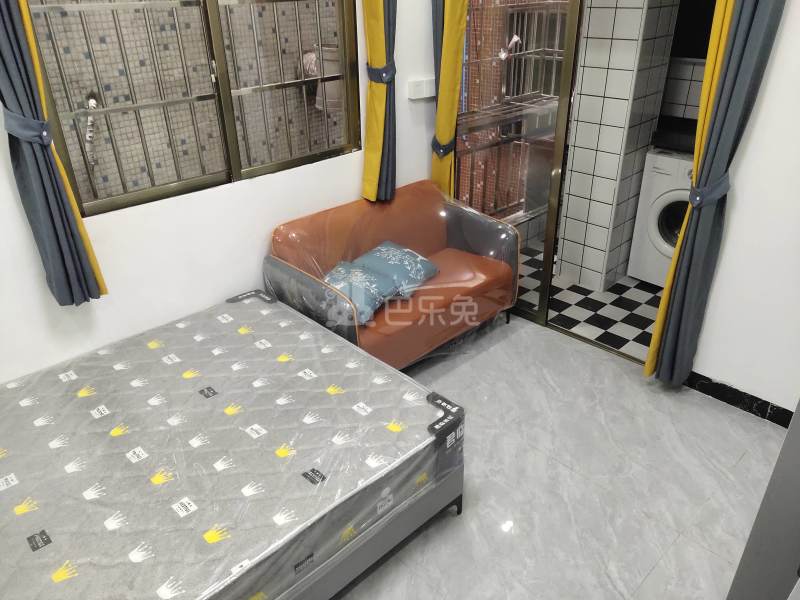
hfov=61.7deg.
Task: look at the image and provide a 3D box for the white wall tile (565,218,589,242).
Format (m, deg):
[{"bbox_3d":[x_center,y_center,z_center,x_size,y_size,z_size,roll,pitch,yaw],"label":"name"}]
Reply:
[{"bbox_3d":[1.114,-0.435,4.238,0.150,0.150,0.010,25,37,39],"label":"white wall tile"}]

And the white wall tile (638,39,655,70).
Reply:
[{"bbox_3d":[1.336,-1.327,3.639,0.151,0.151,0.010,-26,37,-38],"label":"white wall tile"}]

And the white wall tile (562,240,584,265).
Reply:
[{"bbox_3d":[1.099,-0.298,4.238,0.147,0.149,0.012,25,37,39],"label":"white wall tile"}]

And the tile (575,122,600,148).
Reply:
[{"bbox_3d":[1.111,-0.975,3.953,0.150,0.150,0.010,25,37,39],"label":"tile"}]

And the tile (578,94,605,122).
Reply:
[{"bbox_3d":[1.093,-1.085,3.818,0.147,0.149,0.012,25,37,39],"label":"tile"}]

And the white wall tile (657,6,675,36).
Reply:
[{"bbox_3d":[1.440,-1.513,3.657,0.151,0.151,0.010,-26,37,-38],"label":"white wall tile"}]

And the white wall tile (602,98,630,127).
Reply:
[{"bbox_3d":[1.198,-1.042,3.724,0.147,0.149,0.012,25,37,39],"label":"white wall tile"}]

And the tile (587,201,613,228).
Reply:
[{"bbox_3d":[1.224,-0.521,4.081,0.010,0.151,0.151,-26,37,-38],"label":"tile"}]

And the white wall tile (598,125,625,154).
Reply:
[{"bbox_3d":[1.218,-0.925,3.858,0.150,0.150,0.010,25,37,39],"label":"white wall tile"}]

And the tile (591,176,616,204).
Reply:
[{"bbox_3d":[1.199,-0.645,3.935,0.147,0.149,0.012,25,37,39],"label":"tile"}]

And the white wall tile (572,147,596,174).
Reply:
[{"bbox_3d":[1.093,-0.820,3.958,0.147,0.149,0.012,25,37,39],"label":"white wall tile"}]

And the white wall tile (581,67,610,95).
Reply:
[{"bbox_3d":[1.108,-1.244,3.810,0.010,0.151,0.151,-26,37,-38],"label":"white wall tile"}]

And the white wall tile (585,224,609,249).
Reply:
[{"bbox_3d":[1.222,-0.386,4.143,0.150,0.150,0.010,25,37,39],"label":"white wall tile"}]

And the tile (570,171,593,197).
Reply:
[{"bbox_3d":[1.115,-0.707,4.104,0.010,0.151,0.151,-26,37,-38],"label":"tile"}]

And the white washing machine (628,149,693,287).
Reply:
[{"bbox_3d":[1.901,-0.516,4.223,0.520,0.840,0.595,-26,37,-38],"label":"white washing machine"}]

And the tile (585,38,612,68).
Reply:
[{"bbox_3d":[1.092,-1.353,3.676,0.147,0.149,0.012,25,37,39],"label":"tile"}]

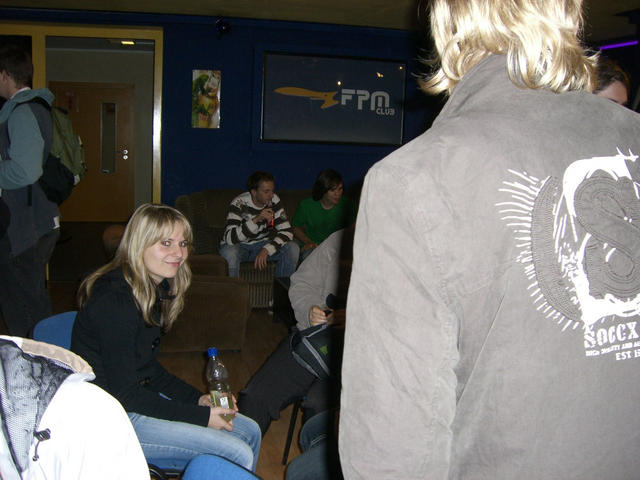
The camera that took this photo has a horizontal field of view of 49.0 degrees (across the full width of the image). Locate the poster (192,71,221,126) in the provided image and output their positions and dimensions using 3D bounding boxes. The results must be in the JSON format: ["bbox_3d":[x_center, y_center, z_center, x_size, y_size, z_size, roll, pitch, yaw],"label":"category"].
[{"bbox_3d":[-1.016,-1.254,6.261,0.245,0.514,0.012,0,9,-13],"label":"poster"}]

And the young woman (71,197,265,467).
[{"bbox_3d":[-0.451,0.483,2.078,0.680,1.170,0.460,5,9,21],"label":"young woman"}]

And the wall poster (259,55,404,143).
[{"bbox_3d":[0.141,-1.285,6.508,1.361,0.800,0.040,0,9,-13],"label":"wall poster"}]

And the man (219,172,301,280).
[{"bbox_3d":[-0.503,-0.019,5.725,0.600,1.100,0.750,0,9,-13],"label":"man"}]

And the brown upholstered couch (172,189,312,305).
[{"bbox_3d":[-0.279,0.047,6.088,1.950,0.880,0.950,0,9,-13],"label":"brown upholstered couch"}]

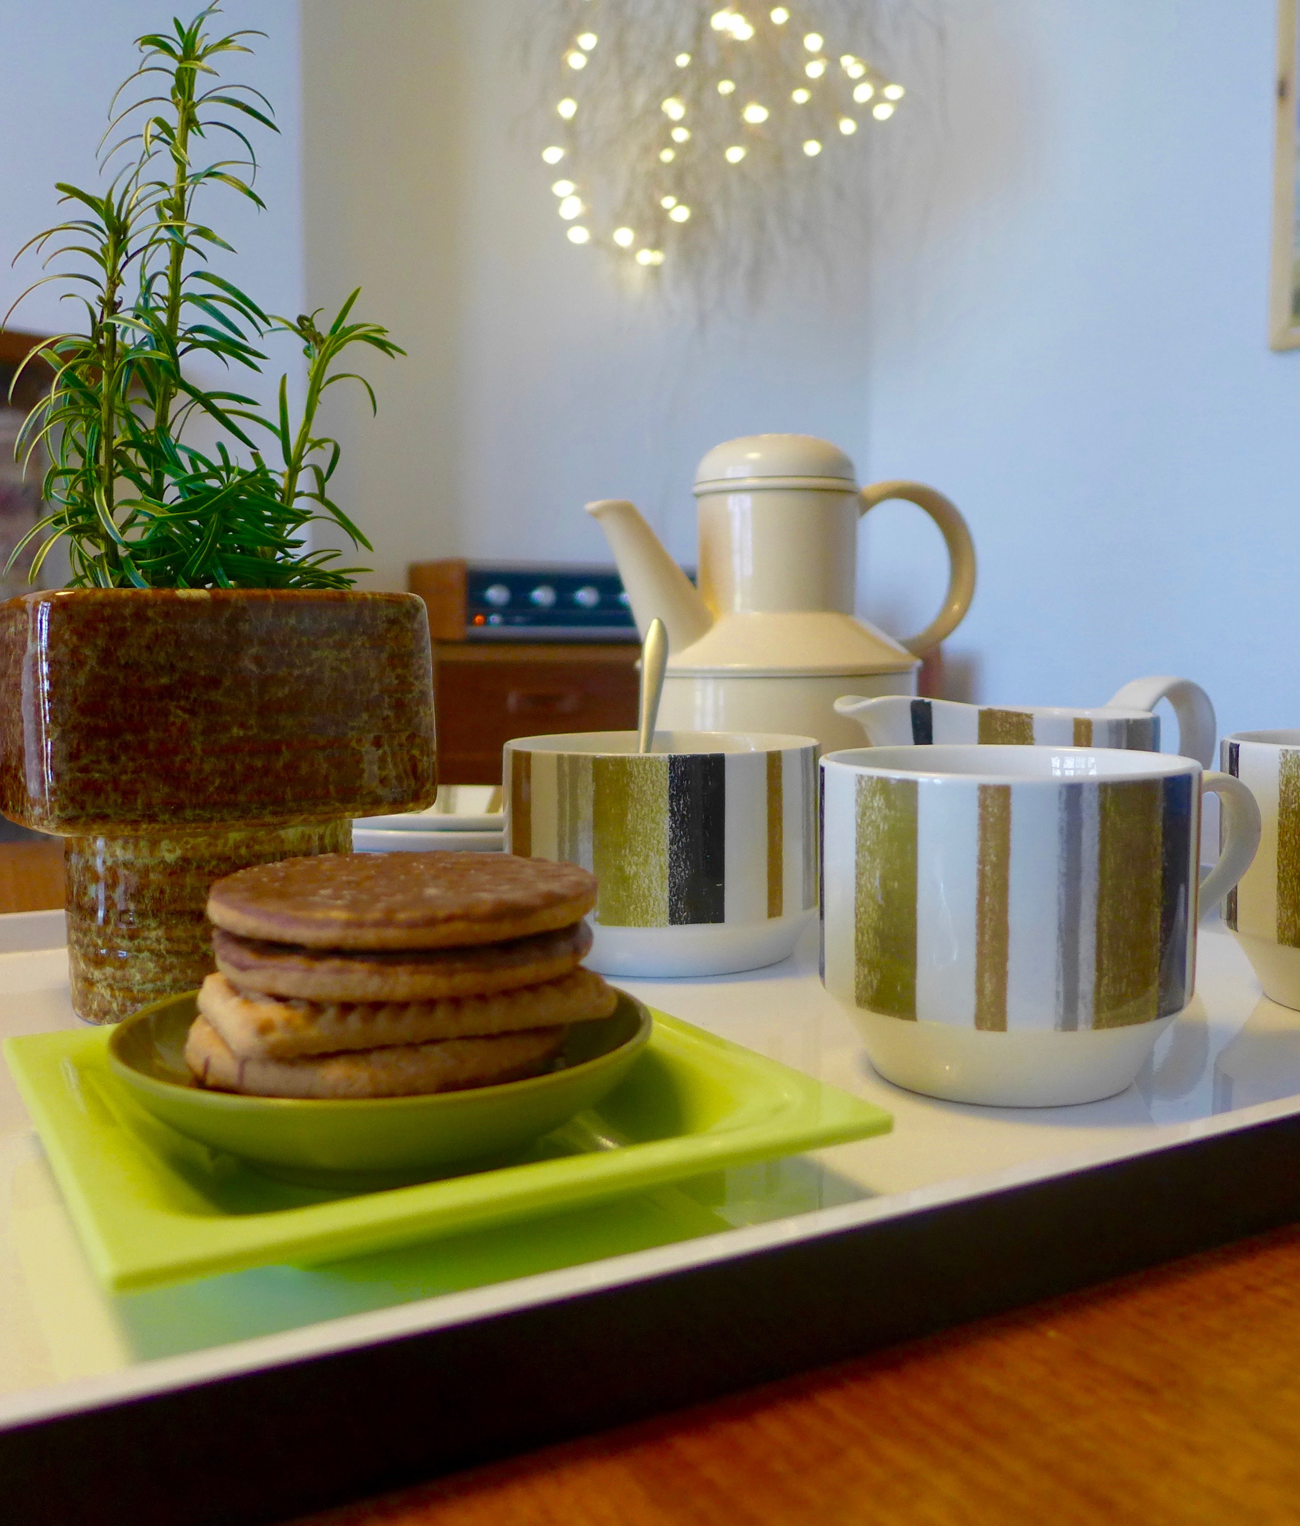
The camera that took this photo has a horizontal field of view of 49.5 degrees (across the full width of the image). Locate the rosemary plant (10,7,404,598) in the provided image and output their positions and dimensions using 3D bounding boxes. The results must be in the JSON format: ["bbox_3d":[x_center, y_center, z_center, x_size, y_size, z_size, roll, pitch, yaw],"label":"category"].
[{"bbox_3d":[-0.119,-0.116,0.369,0.099,0.159,0.081,-3,6,-33],"label":"rosemary plant"}]

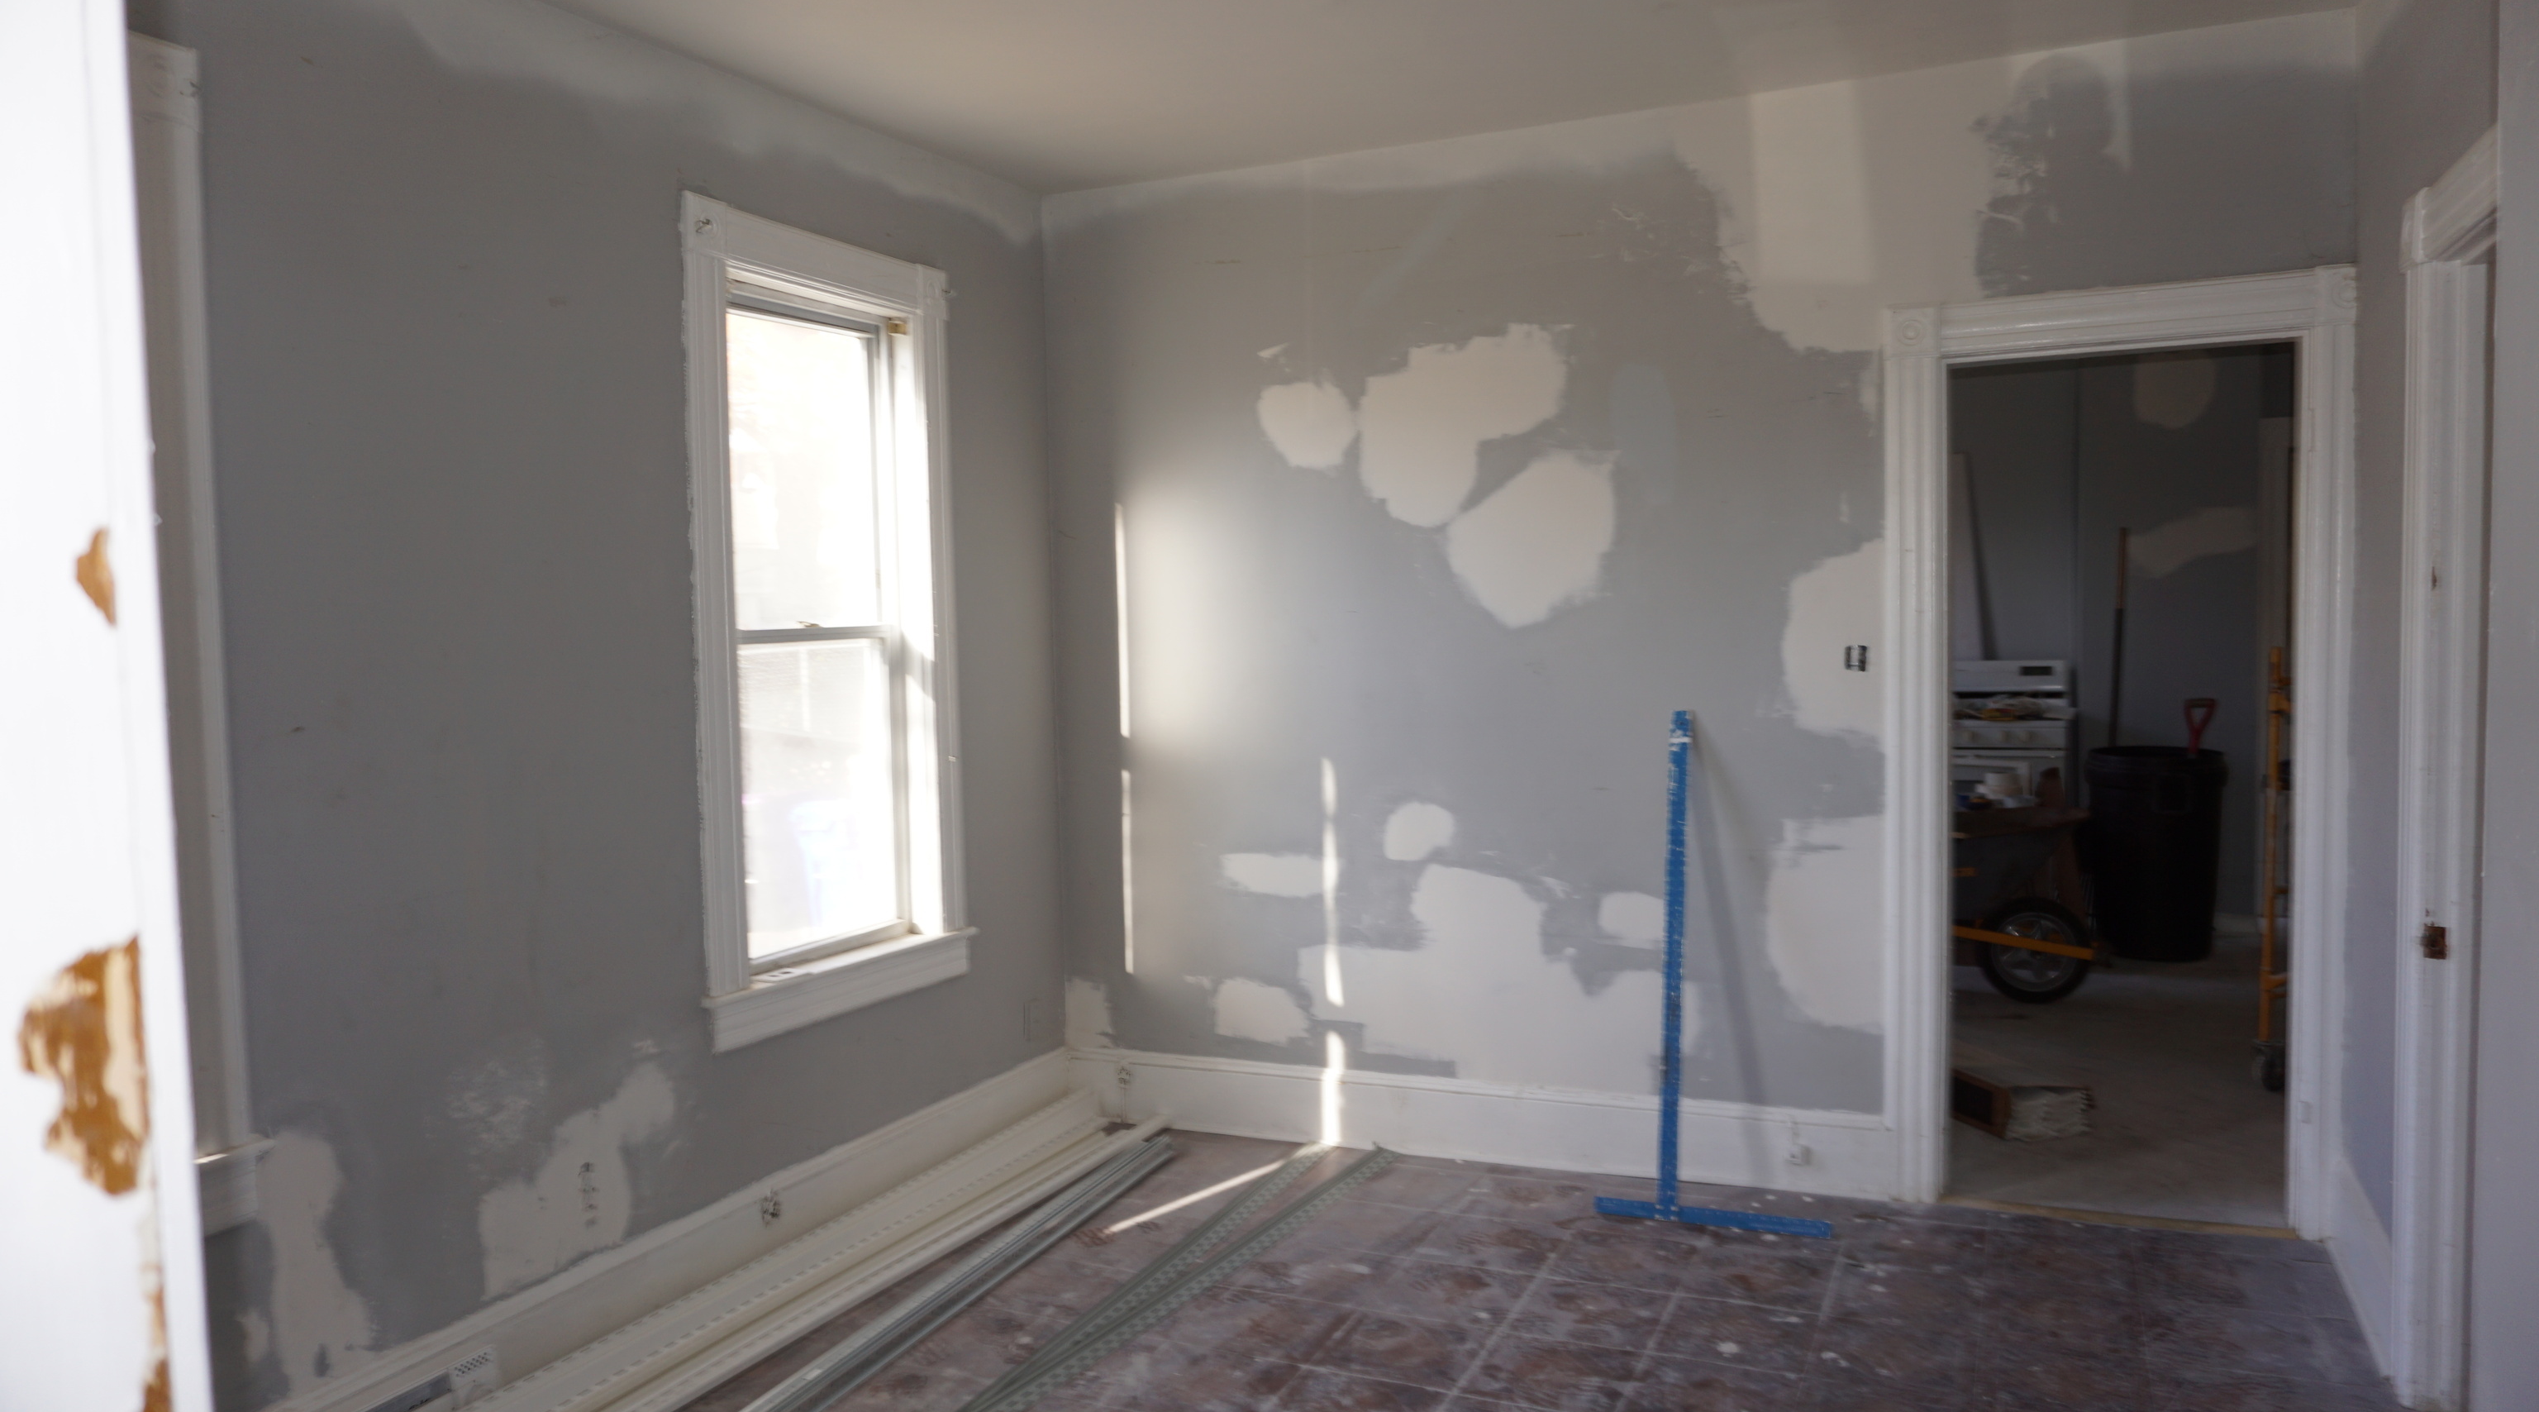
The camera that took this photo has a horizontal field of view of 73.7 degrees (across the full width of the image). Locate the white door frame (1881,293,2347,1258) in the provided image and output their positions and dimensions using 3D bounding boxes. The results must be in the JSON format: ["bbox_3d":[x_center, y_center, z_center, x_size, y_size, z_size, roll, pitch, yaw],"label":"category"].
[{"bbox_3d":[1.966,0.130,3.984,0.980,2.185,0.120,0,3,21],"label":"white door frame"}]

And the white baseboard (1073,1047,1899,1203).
[{"bbox_3d":[0.471,1.119,4.598,2.270,0.212,0.030,0,3,21],"label":"white baseboard"}]

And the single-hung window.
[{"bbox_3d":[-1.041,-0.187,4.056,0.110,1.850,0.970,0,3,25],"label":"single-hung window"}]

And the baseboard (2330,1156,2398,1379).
[{"bbox_3d":[2.257,1.136,3.500,0.025,0.215,0.710,0,3,24],"label":"baseboard"}]

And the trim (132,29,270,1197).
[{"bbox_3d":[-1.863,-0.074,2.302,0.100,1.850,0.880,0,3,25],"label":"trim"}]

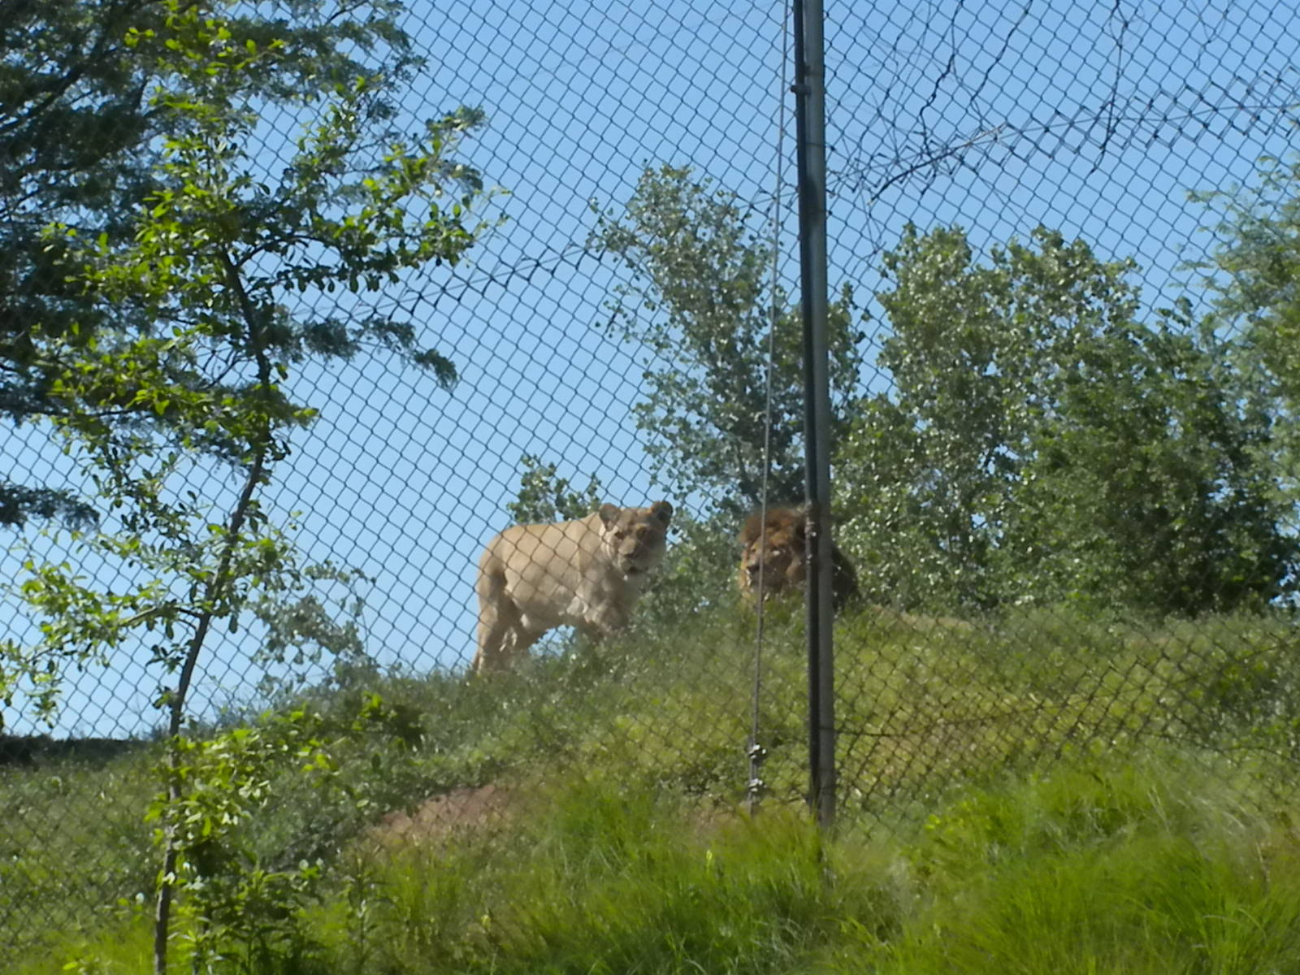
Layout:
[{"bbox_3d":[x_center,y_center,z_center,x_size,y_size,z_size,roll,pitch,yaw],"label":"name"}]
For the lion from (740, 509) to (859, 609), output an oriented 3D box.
[{"bbox_3d":[0.880,0.550,25.200,0.720,0.920,1.750,-5,-9,35],"label":"lion"}]

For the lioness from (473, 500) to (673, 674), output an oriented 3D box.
[{"bbox_3d":[-0.410,0.600,24.200,0.500,1.060,1.500,6,-9,-42],"label":"lioness"}]

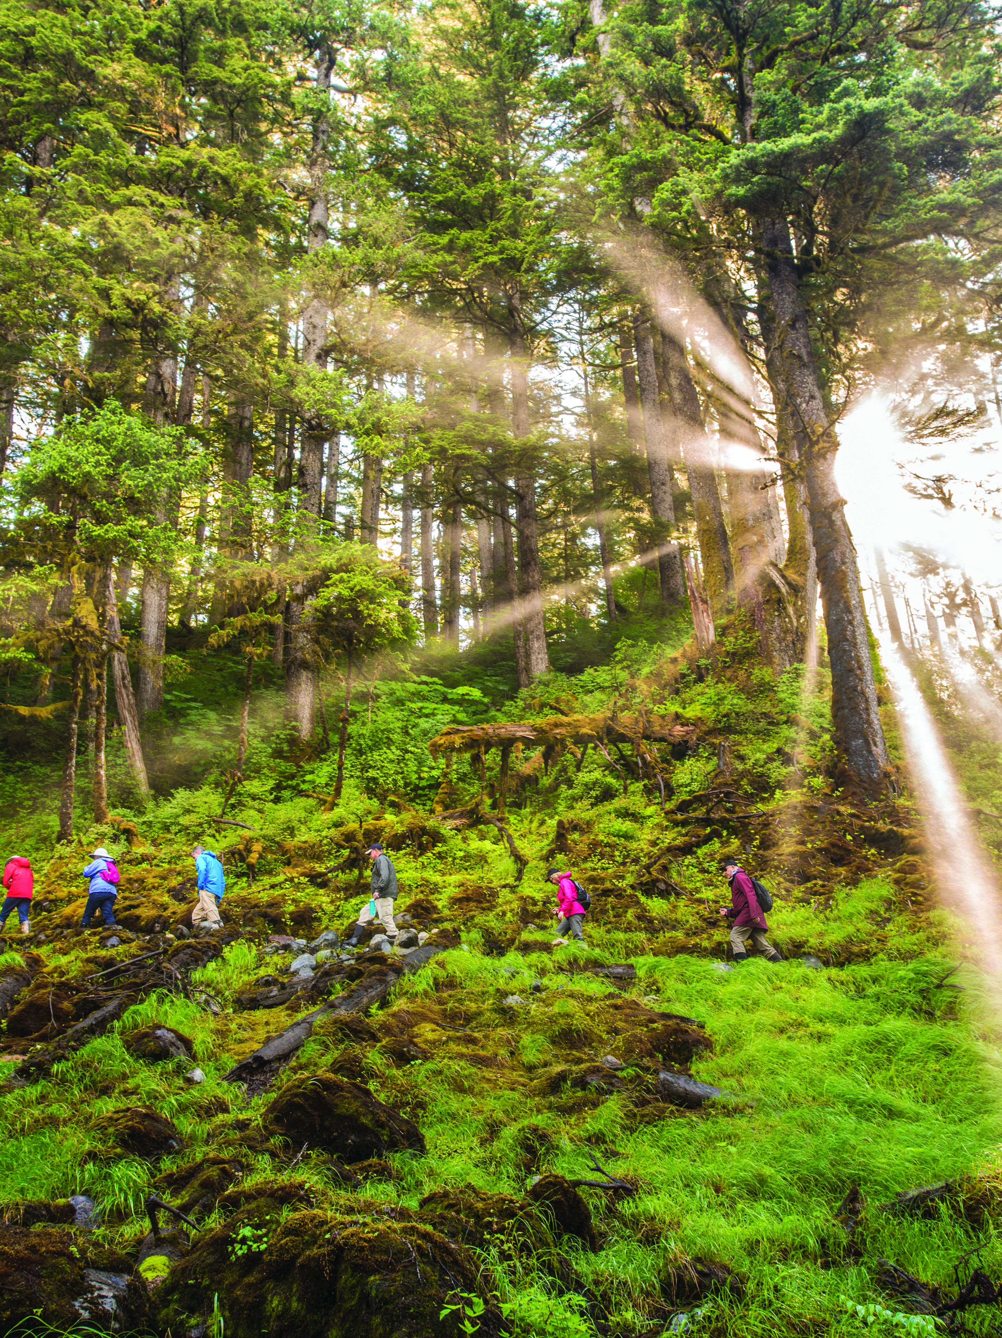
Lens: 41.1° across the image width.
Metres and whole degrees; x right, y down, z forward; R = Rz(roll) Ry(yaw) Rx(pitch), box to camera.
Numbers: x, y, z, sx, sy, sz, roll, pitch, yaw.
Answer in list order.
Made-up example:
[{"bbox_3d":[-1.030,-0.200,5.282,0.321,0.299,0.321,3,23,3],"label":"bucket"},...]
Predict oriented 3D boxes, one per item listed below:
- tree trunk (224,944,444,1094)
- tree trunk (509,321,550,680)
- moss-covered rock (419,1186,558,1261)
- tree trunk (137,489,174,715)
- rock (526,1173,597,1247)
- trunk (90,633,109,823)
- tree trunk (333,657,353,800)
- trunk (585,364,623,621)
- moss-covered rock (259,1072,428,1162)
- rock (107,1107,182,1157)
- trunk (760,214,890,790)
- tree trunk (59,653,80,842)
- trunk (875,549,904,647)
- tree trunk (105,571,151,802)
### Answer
[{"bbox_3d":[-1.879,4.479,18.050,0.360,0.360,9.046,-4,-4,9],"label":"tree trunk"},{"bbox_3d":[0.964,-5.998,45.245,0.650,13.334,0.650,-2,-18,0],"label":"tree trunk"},{"bbox_3d":[-0.083,3.650,8.800,0.881,0.483,0.700,-1,-18,-1],"label":"moss-covered rock"},{"bbox_3d":[-11.042,-2.102,42.830,0.747,7.915,0.747,4,-23,-15],"label":"tree trunk"},{"bbox_3d":[0.329,2.923,7.200,0.337,0.361,0.321,-2,-23,2],"label":"rock"},{"bbox_3d":[-9.528,1.392,31.985,0.280,4.750,0.280,1,-22,-17],"label":"trunk"},{"bbox_3d":[-3.580,1.306,30.258,0.177,3.472,0.177,5,-23,-7],"label":"tree trunk"},{"bbox_3d":[3.916,-7.053,52.375,0.367,11.454,0.367,-5,-23,5],"label":"trunk"},{"bbox_3d":[-1.325,3.760,11.200,1.298,0.759,1.050,1,-18,-6],"label":"moss-covered rock"},{"bbox_3d":[-2.986,3.878,11.200,0.605,0.419,0.520,3,-19,-14],"label":"rock"},{"bbox_3d":[7.587,-4.403,31.969,1.106,15.451,1.106,-8,-23,14],"label":"trunk"},{"bbox_3d":[-9.957,1.780,30.961,0.271,4.572,0.271,3,-23,-18],"label":"tree trunk"},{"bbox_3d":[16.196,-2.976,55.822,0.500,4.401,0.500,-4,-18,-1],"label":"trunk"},{"bbox_3d":[-9.559,0.415,34.232,0.359,6.379,0.359,-8,-20,-16],"label":"tree trunk"}]

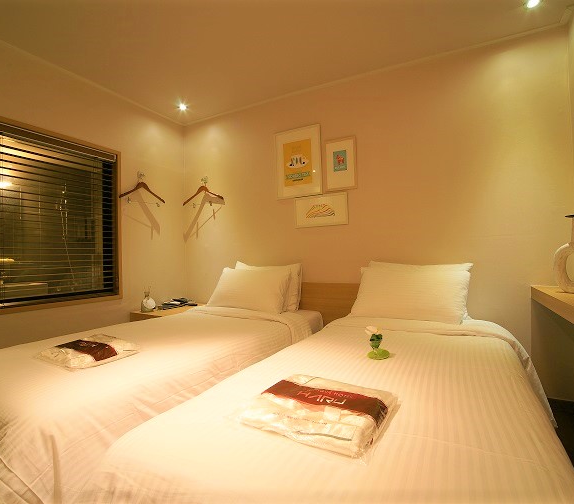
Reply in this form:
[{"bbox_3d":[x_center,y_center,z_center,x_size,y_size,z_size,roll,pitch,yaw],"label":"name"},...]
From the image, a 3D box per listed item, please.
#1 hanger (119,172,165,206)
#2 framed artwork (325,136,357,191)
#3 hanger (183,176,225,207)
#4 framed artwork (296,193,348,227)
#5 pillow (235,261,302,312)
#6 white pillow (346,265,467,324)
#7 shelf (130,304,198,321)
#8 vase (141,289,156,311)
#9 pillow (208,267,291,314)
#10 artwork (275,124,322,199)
[{"bbox_3d":[-1.183,-0.532,2.756,0.070,0.258,0.440,-2,-1,27],"label":"hanger"},{"bbox_3d":[0.415,-0.661,2.579,0.257,0.405,0.030,-2,-1,27],"label":"framed artwork"},{"bbox_3d":[-0.772,-0.566,3.100,0.440,0.253,0.050,-2,-1,27],"label":"hanger"},{"bbox_3d":[0.274,-0.313,2.651,0.441,0.240,0.025,-2,-1,27],"label":"framed artwork"},{"bbox_3d":[-0.181,0.270,2.795,0.645,0.395,0.130,-2,-14,27],"label":"pillow"},{"bbox_3d":[0.744,0.254,2.086,0.643,0.380,0.146,-1,-25,29],"label":"white pillow"},{"bbox_3d":[-0.923,0.741,2.976,0.507,0.465,0.662,-1,0,29],"label":"shelf"},{"bbox_3d":[-1.151,0.400,2.778,0.090,0.179,0.085,-2,-1,27],"label":"vase"},{"bbox_3d":[-0.310,0.290,2.692,0.650,0.395,0.140,-2,-33,27],"label":"pillow"},{"bbox_3d":[0.095,-0.728,2.767,0.420,0.568,0.029,-1,0,29],"label":"artwork"}]

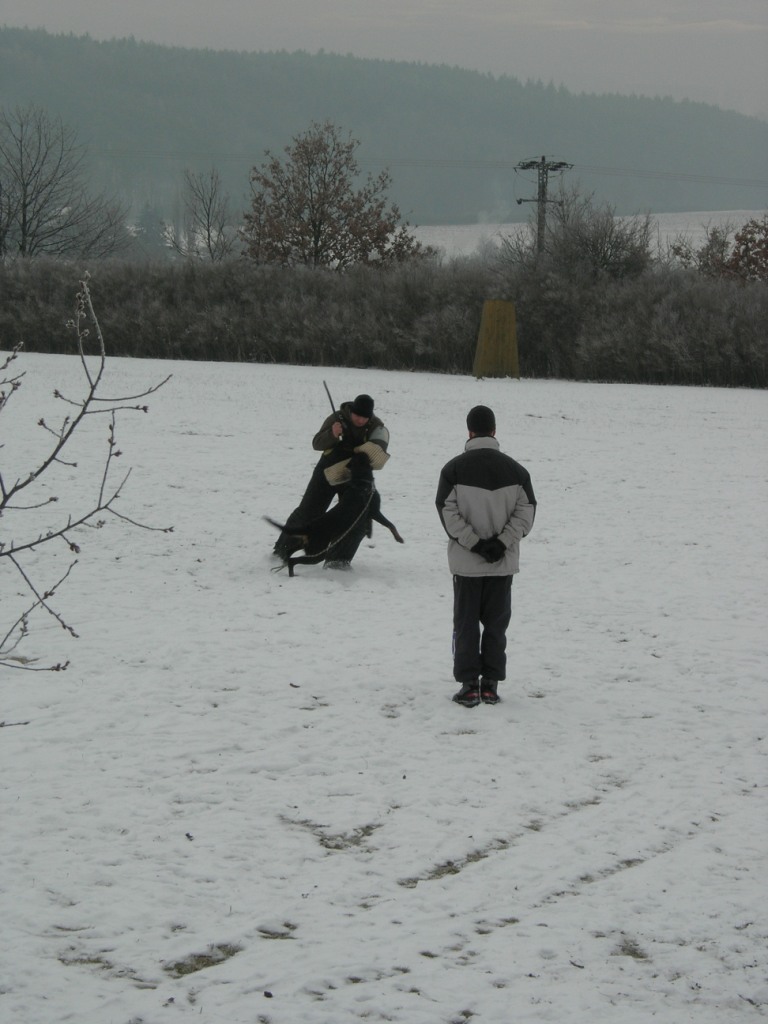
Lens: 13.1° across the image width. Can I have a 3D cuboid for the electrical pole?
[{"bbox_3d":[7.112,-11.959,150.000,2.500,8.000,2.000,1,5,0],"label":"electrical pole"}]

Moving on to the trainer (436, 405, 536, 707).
[{"bbox_3d":[0.610,0.260,20.000,0.580,1.780,0.420,0,5,-6],"label":"trainer"}]

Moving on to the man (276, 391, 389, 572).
[{"bbox_3d":[-0.416,-0.250,26.500,0.900,1.370,0.750,0,5,-6],"label":"man"}]

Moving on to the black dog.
[{"bbox_3d":[-0.388,0.020,26.200,1.030,0.930,0.500,-3,6,-40],"label":"black dog"}]

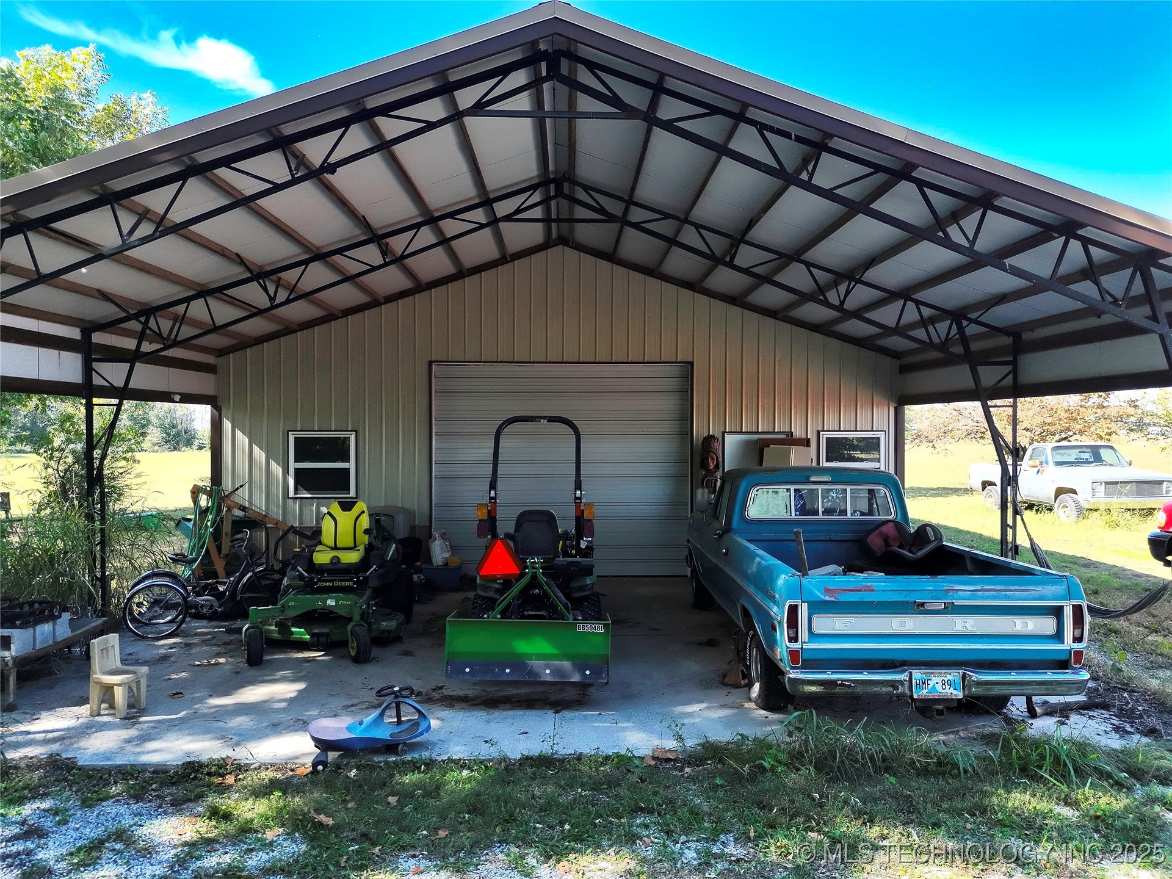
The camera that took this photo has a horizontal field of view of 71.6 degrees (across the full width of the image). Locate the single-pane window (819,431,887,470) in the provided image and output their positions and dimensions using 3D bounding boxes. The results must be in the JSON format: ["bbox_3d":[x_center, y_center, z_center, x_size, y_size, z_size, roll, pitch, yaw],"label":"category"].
[{"bbox_3d":[3.810,0.365,11.600,0.960,0.950,0.100,0,0,-2],"label":"single-pane window"}]

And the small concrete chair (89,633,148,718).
[{"bbox_3d":[-3.370,1.705,5.890,0.310,0.550,0.300,0,0,7],"label":"small concrete chair"}]

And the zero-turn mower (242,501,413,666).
[{"bbox_3d":[-2.460,1.313,7.930,1.460,1.300,2.030,0,0,-3],"label":"zero-turn mower"}]

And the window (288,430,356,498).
[{"bbox_3d":[-3.710,0.353,11.420,0.950,0.950,0.100,0,0,-2],"label":"window"}]

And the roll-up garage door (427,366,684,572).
[{"bbox_3d":[-0.343,0.420,11.500,3.650,3.020,0.100,0,0,-2],"label":"roll-up garage door"}]

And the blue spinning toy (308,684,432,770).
[{"bbox_3d":[-1.340,1.762,5.050,0.790,0.450,0.360,0,0,-10],"label":"blue spinning toy"}]

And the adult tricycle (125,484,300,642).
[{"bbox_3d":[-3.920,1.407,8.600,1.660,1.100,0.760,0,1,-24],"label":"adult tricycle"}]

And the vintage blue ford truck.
[{"bbox_3d":[2.160,1.096,7.580,2.050,1.740,5.250,0,0,0],"label":"vintage blue ford truck"}]

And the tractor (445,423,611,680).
[{"bbox_3d":[-0.465,0.868,7.930,1.260,2.190,3.900,0,0,-1],"label":"tractor"}]

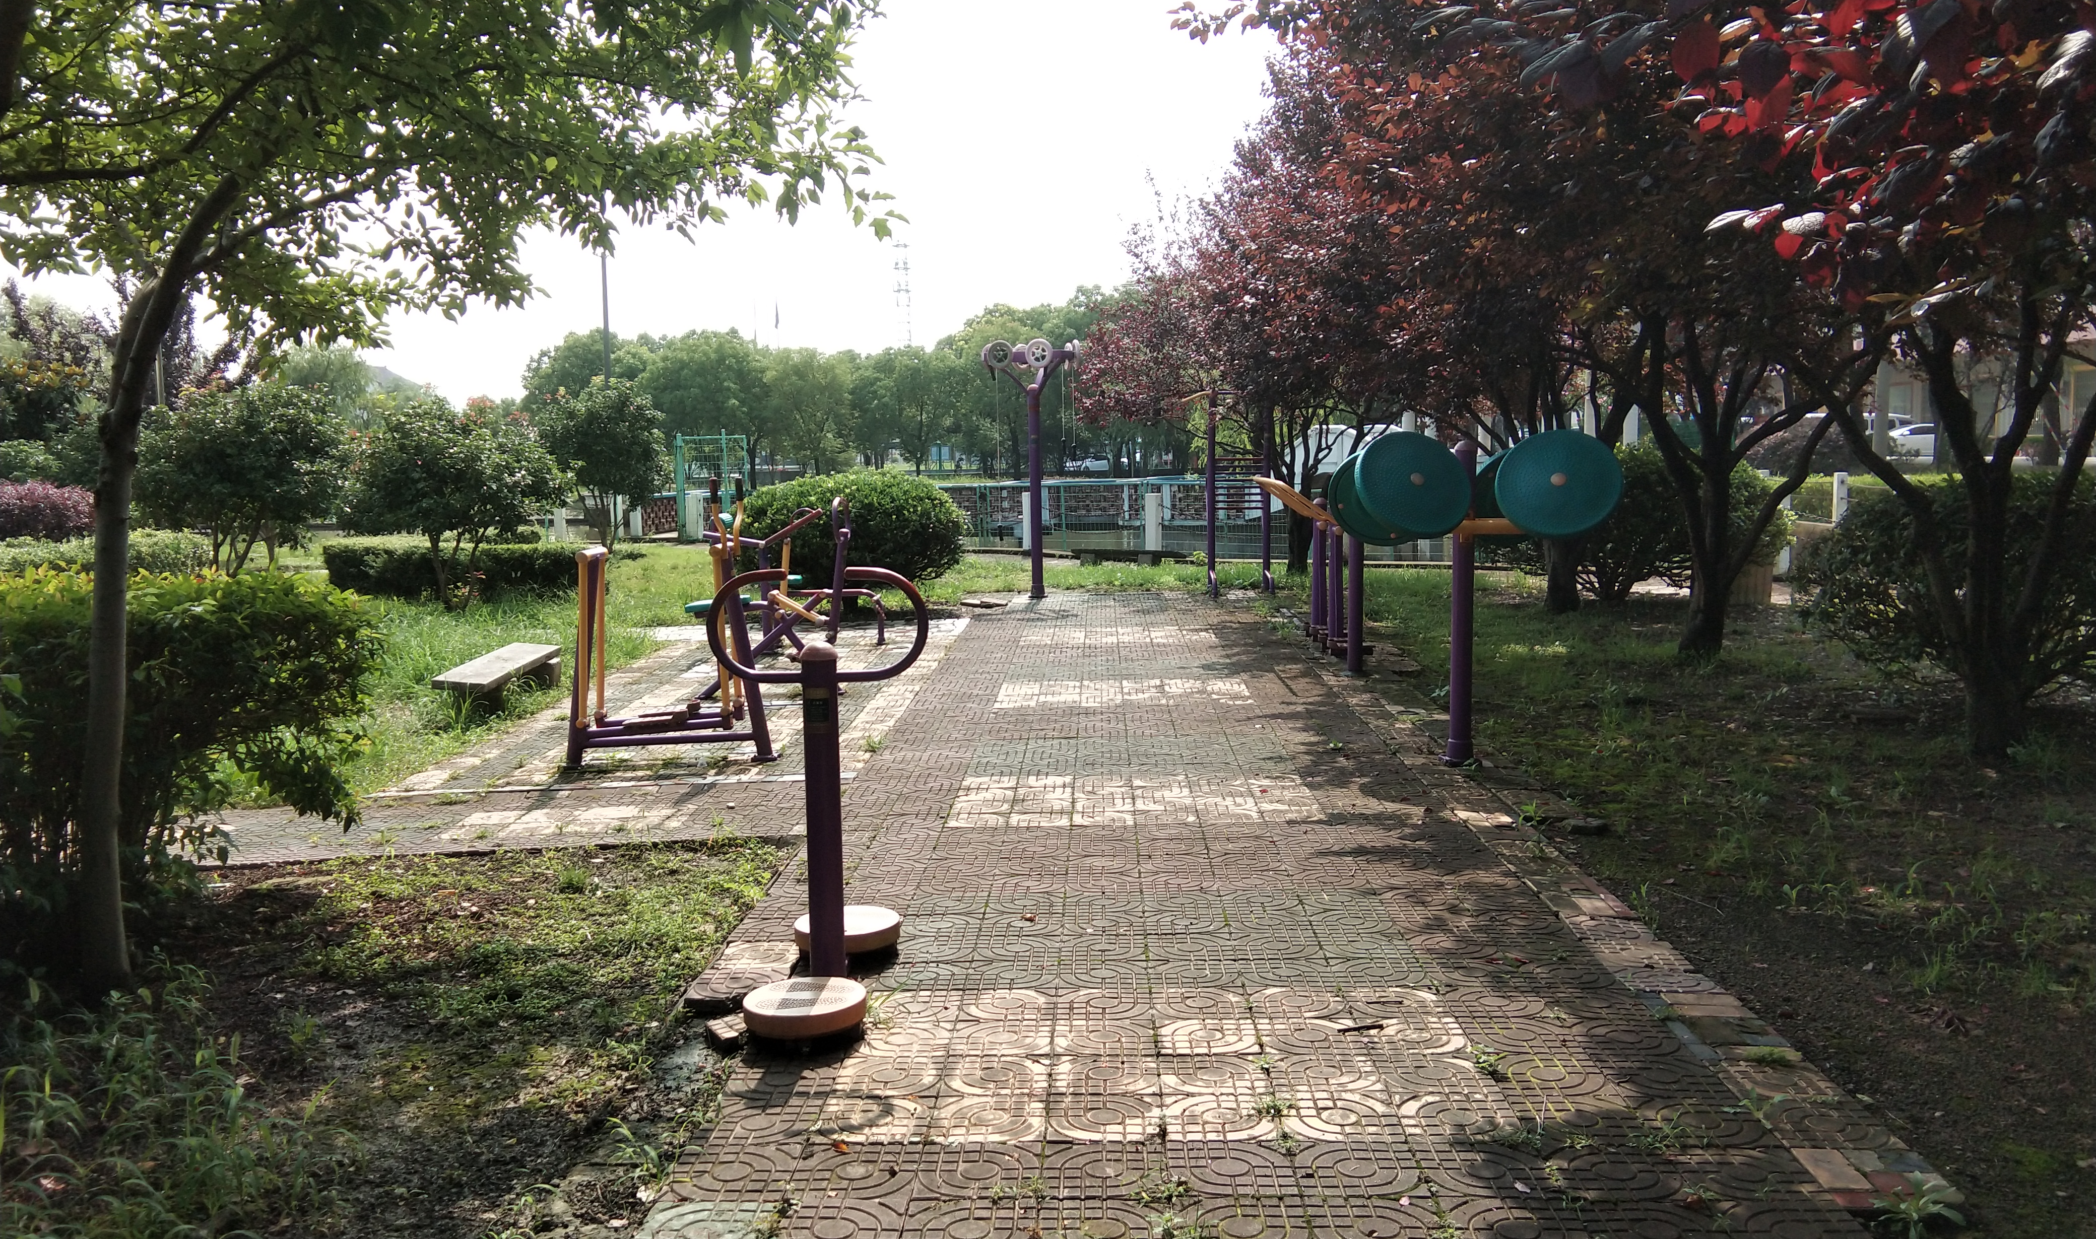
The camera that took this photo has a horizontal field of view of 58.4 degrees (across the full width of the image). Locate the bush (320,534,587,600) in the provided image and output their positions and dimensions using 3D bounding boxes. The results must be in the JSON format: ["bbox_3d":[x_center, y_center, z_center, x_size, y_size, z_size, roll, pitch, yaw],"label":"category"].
[{"bbox_3d":[-6.368,-0.587,20.535,2.700,0.600,1.600,-1,5,2],"label":"bush"}]

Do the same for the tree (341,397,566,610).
[{"bbox_3d":[-5.814,-1.123,18.227,2.189,2.048,2.109,-1,5,2],"label":"tree"}]

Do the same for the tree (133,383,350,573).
[{"bbox_3d":[-9.738,-1.622,22.518,2.605,2.421,2.526,-1,5,2],"label":"tree"}]

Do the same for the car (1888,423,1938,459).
[{"bbox_3d":[30.660,-6.218,66.000,4.450,1.470,1.800,0,5,7],"label":"car"}]

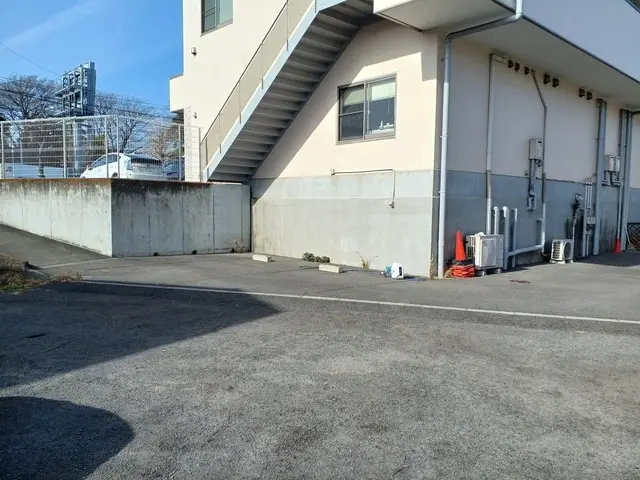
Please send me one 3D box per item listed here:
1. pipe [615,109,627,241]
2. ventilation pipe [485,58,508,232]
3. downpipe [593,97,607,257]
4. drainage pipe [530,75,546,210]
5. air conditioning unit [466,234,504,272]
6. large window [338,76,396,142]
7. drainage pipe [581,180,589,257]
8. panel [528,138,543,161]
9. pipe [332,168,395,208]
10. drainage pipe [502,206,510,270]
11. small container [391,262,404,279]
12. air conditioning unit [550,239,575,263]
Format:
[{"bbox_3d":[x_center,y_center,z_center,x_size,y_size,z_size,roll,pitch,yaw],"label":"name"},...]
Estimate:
[{"bbox_3d":[10.211,-2.000,16.983,0.163,4.810,0.163,-3,5,-42],"label":"pipe"},{"bbox_3d":[4.073,-1.956,11.519,0.666,4.366,0.133,-3,5,-42],"label":"ventilation pipe"},{"bbox_3d":[8.836,-1.952,15.753,0.170,4.854,0.185,-3,5,-42],"label":"downpipe"},{"bbox_3d":[5.559,-2.426,12.864,0.947,3.582,0.067,-3,5,-42],"label":"drainage pipe"},{"bbox_3d":[3.731,0.288,11.196,0.947,0.784,0.355,-3,5,-42],"label":"air conditioning unit"},{"bbox_3d":[1.084,-2.968,11.584,0.111,1.332,1.813,-3,5,-42],"label":"large window"},{"bbox_3d":[8.038,-0.617,15.098,0.081,2.264,0.081,-3,5,-42],"label":"drainage pipe"},{"bbox_3d":[5.491,-2.306,12.724,0.355,0.488,0.170,-3,5,-42],"label":"panel"},{"bbox_3d":[0.946,-1.195,11.718,0.068,0.866,2.028,-3,5,-42],"label":"pipe"},{"bbox_3d":[4.485,-0.050,12.022,0.118,1.480,0.178,-3,5,-42],"label":"drainage pipe"},{"bbox_3d":[1.583,0.625,10.103,0.170,0.333,0.200,-3,5,-42],"label":"small container"},{"bbox_3d":[6.709,0.299,13.765,0.725,0.592,0.318,-3,5,-42],"label":"air conditioning unit"}]

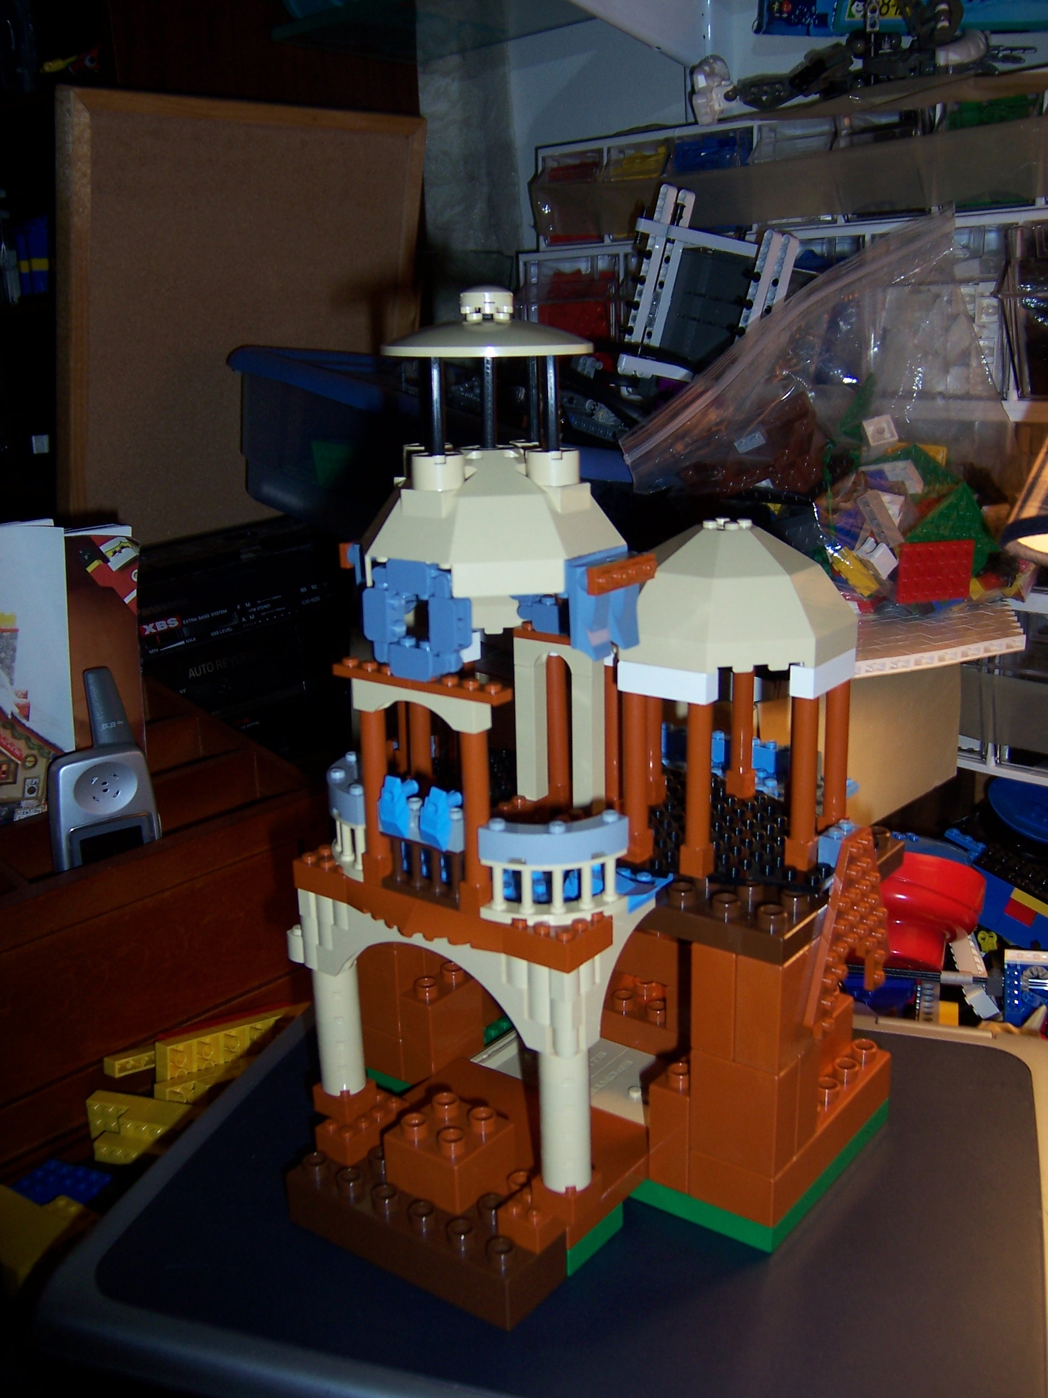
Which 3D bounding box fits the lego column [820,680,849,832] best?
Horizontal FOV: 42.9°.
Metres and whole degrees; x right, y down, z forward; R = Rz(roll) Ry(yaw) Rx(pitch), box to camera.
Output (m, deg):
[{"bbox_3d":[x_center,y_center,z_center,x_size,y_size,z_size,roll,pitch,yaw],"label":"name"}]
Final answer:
[{"bbox_3d":[0.105,0.024,0.449,0.008,0.058,0.008,10,19,36],"label":"lego column"}]

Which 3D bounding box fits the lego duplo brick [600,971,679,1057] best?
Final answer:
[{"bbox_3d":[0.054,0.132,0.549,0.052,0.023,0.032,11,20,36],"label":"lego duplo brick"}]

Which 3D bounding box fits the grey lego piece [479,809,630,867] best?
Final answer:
[{"bbox_3d":[0.010,0.042,0.400,0.045,0.011,0.015,-3,16,-7],"label":"grey lego piece"}]

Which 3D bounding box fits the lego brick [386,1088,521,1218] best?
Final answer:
[{"bbox_3d":[-0.025,0.151,0.451,0.032,0.023,0.032,11,20,36],"label":"lego brick"}]

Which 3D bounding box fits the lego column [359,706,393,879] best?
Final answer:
[{"bbox_3d":[-0.047,0.030,0.422,0.008,0.058,0.008,-1,15,0],"label":"lego column"}]

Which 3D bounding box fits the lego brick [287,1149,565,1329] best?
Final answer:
[{"bbox_3d":[-0.033,0.174,0.445,0.096,0.024,0.032,10,19,36],"label":"lego brick"}]

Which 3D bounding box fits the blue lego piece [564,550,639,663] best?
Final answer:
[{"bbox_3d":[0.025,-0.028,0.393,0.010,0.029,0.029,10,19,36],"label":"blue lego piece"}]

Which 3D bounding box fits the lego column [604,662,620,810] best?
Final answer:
[{"bbox_3d":[0.033,0.017,0.477,0.008,0.058,0.008,-1,16,0],"label":"lego column"}]

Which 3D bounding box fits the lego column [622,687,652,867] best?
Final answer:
[{"bbox_3d":[0.037,0.026,0.444,0.008,0.058,0.008,10,19,36],"label":"lego column"}]

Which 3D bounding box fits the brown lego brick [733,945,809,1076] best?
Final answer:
[{"bbox_3d":[0.083,0.094,0.432,0.016,0.042,0.032,11,20,36],"label":"brown lego brick"}]

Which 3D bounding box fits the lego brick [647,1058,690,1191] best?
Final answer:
[{"bbox_3d":[0.059,0.146,0.468,0.016,0.043,0.032,10,19,36],"label":"lego brick"}]

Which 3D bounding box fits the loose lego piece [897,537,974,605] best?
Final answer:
[{"bbox_3d":[0.219,-0.068,0.709,0.048,0.032,0.005,-6,15,-22],"label":"loose lego piece"}]

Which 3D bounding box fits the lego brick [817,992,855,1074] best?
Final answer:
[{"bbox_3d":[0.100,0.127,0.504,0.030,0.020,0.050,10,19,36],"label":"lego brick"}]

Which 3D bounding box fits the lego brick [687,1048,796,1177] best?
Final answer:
[{"bbox_3d":[0.073,0.133,0.443,0.032,0.041,0.016,10,19,36],"label":"lego brick"}]

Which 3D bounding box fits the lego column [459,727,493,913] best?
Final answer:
[{"bbox_3d":[-0.015,0.036,0.398,0.008,0.058,0.008,10,19,36],"label":"lego column"}]

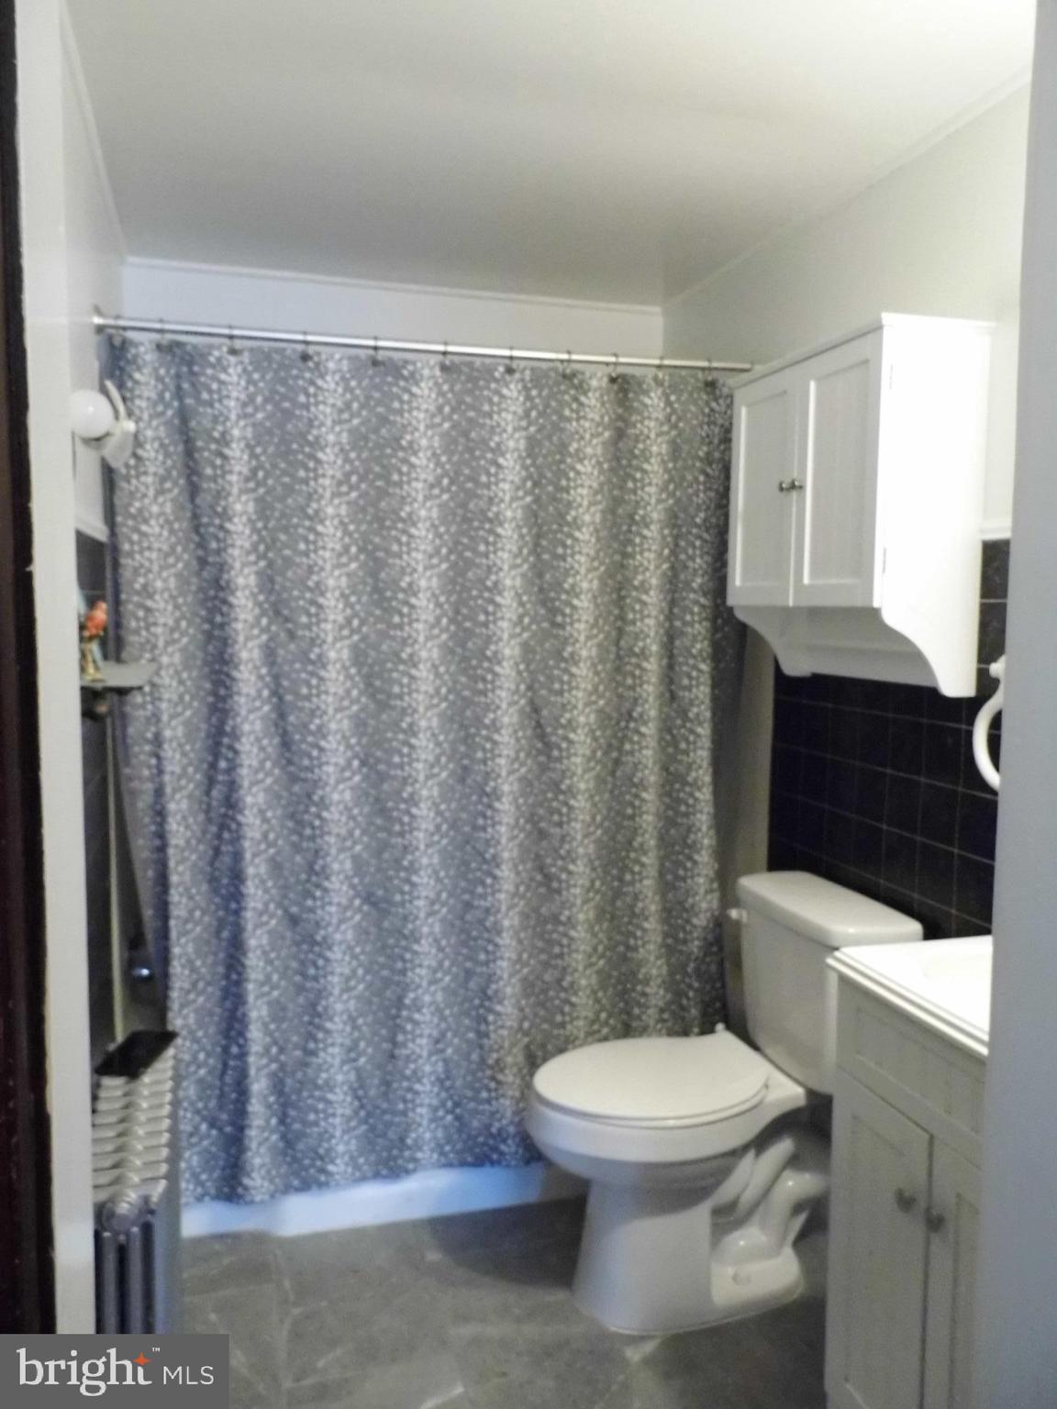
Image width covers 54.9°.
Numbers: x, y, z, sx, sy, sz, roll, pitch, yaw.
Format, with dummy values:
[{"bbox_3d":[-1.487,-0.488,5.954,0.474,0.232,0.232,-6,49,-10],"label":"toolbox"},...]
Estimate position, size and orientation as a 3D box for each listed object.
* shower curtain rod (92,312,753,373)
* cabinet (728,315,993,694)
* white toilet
[{"bbox_3d":[-0.162,-0.818,2.319,1.510,0.030,0.030,-2,6,-17],"label":"shower curtain rod"},{"bbox_3d":[0.618,-0.362,2.038,0.217,0.651,0.569,-2,6,-17],"label":"cabinet"},{"bbox_3d":[0.350,0.795,2.082,0.742,0.765,0.408,-2,6,-17],"label":"white toilet"}]

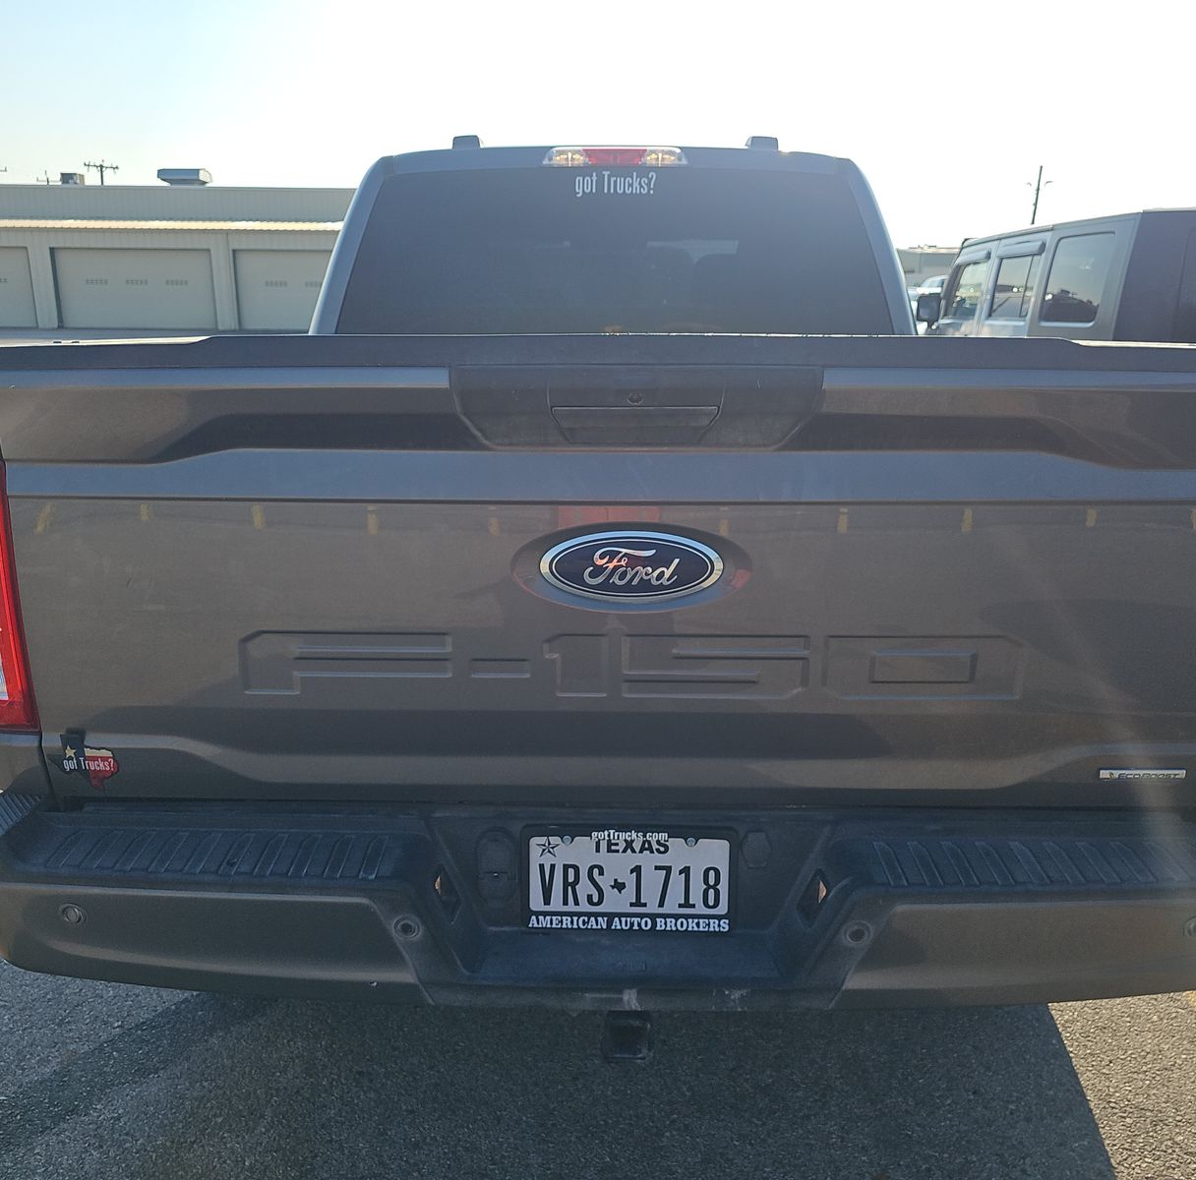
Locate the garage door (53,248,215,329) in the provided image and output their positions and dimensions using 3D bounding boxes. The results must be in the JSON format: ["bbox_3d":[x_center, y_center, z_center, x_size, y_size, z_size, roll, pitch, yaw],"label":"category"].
[{"bbox_3d":[-18.439,-12.014,41.762,6.370,3.100,0.150,1,16,0],"label":"garage door"}]

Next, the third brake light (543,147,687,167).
[{"bbox_3d":[0.054,-1.337,3.238,0.445,0.062,0.065,1,16,0],"label":"third brake light"}]

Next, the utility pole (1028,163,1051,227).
[{"bbox_3d":[32.285,-25.765,77.832,1.700,10.950,0.350,1,16,0],"label":"utility pole"}]

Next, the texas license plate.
[{"bbox_3d":[0.046,0.421,1.519,0.308,0.165,0.015,1,12,0],"label":"texas license plate"}]

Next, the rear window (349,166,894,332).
[{"bbox_3d":[0.061,-1.027,3.243,1.730,0.545,0.090,1,1,0],"label":"rear window"}]

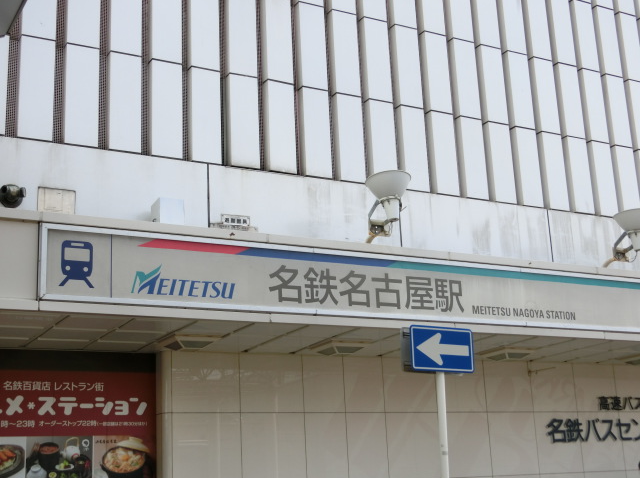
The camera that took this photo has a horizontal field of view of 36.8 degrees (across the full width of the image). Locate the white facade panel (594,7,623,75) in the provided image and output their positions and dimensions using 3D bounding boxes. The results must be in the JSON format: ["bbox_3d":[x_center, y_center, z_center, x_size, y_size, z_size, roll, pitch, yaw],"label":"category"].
[{"bbox_3d":[4.997,-3.408,16.701,0.401,1.276,0.119,6,-17,-29],"label":"white facade panel"}]

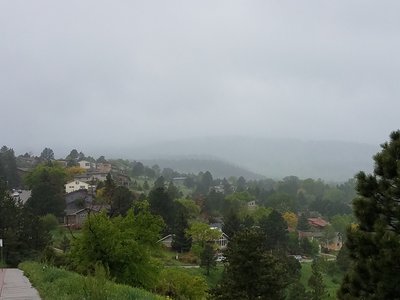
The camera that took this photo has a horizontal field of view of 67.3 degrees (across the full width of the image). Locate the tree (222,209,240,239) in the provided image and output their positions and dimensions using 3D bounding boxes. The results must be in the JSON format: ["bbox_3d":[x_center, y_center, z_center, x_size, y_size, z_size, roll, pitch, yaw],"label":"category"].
[{"bbox_3d":[12.373,30.246,118.000,7.071,14.534,7.071,0,-2,0],"label":"tree"}]

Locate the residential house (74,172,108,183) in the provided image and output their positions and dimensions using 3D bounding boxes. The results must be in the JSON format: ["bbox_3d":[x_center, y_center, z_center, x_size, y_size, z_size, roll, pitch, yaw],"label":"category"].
[{"bbox_3d":[-55.984,14.086,155.000,15.500,5.300,10.500,0,-2,-12],"label":"residential house"}]

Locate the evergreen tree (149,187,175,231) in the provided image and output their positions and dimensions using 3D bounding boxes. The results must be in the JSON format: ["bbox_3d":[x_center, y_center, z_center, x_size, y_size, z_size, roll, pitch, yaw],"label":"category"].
[{"bbox_3d":[-12.560,19.410,98.000,8.230,14.560,7.820,0,-2,0],"label":"evergreen tree"}]

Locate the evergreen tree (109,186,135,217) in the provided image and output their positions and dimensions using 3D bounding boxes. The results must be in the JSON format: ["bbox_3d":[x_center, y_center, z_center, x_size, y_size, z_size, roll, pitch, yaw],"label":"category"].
[{"bbox_3d":[-24.040,16.230,92.000,7.720,9.800,7.340,0,-2,0],"label":"evergreen tree"}]

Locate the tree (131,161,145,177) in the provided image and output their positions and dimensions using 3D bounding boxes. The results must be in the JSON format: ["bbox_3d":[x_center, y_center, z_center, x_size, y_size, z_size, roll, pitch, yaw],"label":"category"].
[{"bbox_3d":[-52.014,15.812,250.000,11.651,14.148,11.651,0,-2,0],"label":"tree"}]

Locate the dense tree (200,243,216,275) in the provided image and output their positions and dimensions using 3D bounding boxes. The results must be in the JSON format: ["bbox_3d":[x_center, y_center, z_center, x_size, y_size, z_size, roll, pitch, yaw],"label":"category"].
[{"bbox_3d":[2.490,31.784,88.000,4.687,9.374,4.687,0,-2,0],"label":"dense tree"}]

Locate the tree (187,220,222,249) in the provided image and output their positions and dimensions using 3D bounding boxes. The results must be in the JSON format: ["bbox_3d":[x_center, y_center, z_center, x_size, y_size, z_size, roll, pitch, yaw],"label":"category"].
[{"bbox_3d":[0.930,22.770,80.000,8.780,7.750,8.340,0,-2,0],"label":"tree"}]

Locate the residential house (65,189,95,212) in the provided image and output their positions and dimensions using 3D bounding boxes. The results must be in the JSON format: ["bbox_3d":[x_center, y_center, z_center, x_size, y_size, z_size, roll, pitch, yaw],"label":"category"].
[{"bbox_3d":[-41.320,17.490,103.000,9.500,8.000,9.500,1,-2,-14],"label":"residential house"}]

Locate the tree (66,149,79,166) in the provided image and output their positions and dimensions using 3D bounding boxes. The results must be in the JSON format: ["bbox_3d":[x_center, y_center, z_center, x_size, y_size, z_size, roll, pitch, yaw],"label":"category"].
[{"bbox_3d":[-72.150,4.530,170.000,6.590,10.430,6.260,0,-2,0],"label":"tree"}]

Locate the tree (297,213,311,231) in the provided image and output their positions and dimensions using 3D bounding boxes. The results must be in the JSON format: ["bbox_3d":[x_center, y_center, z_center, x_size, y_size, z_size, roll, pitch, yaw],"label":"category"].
[{"bbox_3d":[48.236,33.788,140.000,6.525,10.253,6.525,0,-2,0],"label":"tree"}]

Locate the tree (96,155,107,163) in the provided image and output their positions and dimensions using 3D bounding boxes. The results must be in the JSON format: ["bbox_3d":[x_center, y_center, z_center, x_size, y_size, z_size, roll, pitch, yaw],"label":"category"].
[{"bbox_3d":[-60.660,6.160,185.000,5.970,6.570,5.680,0,-2,0],"label":"tree"}]

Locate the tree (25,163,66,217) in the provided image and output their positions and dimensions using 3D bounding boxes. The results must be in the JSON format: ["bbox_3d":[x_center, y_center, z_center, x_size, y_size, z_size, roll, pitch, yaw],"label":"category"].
[{"bbox_3d":[-43.200,11.050,84.000,11.390,14.650,10.820,0,-2,0],"label":"tree"}]

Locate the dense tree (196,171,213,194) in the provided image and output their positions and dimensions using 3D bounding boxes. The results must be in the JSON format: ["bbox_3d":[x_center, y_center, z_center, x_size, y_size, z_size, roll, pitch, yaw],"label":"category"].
[{"bbox_3d":[3.745,27.047,250.000,13.316,19.973,13.316,0,-2,0],"label":"dense tree"}]

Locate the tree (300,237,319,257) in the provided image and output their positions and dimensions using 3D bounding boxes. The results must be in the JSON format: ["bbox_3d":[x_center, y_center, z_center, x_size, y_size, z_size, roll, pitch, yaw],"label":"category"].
[{"bbox_3d":[37.545,33.259,103.000,6.172,7.200,6.172,0,-2,0],"label":"tree"}]

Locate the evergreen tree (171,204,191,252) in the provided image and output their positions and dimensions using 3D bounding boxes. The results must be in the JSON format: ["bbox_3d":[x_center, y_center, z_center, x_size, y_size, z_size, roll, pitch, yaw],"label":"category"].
[{"bbox_3d":[-6.816,27.438,105.000,6.991,16.778,6.991,0,-2,0],"label":"evergreen tree"}]

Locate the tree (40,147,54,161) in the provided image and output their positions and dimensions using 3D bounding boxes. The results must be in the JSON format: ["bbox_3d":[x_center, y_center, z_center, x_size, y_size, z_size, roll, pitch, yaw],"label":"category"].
[{"bbox_3d":[-83.760,2.470,165.000,7.460,8.520,7.090,0,-2,0],"label":"tree"}]

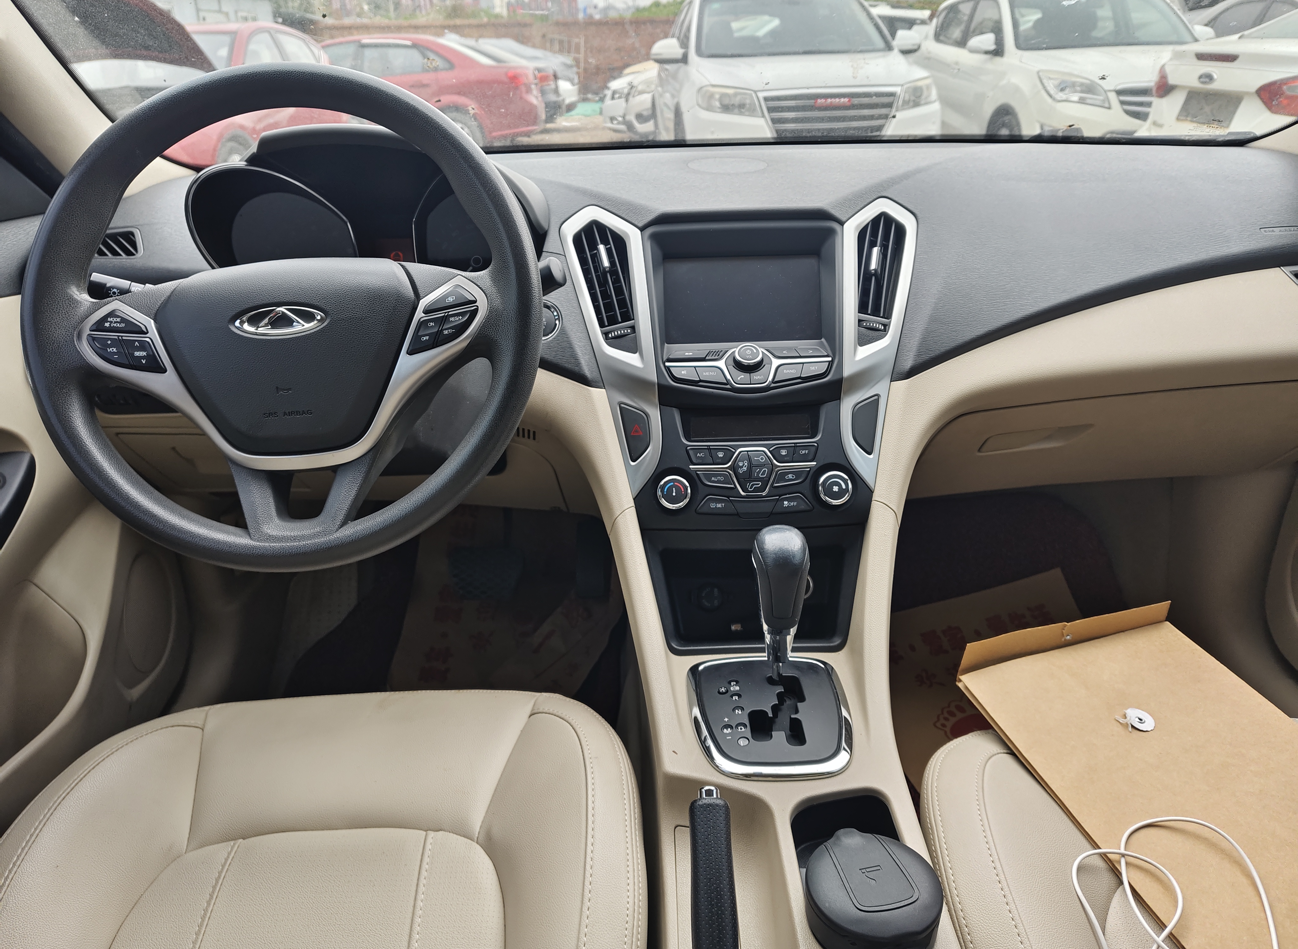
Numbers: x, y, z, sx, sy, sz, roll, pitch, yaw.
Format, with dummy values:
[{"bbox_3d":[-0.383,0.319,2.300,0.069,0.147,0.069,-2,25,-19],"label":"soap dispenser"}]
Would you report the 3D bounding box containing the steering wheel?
[{"bbox_3d":[-0.269,-0.117,0.657,0.380,0.380,0.095,-3,-3,0],"label":"steering wheel"}]

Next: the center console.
[{"bbox_3d":[0.094,-0.013,0.772,0.350,0.400,0.420,-1,26,0],"label":"center console"}]

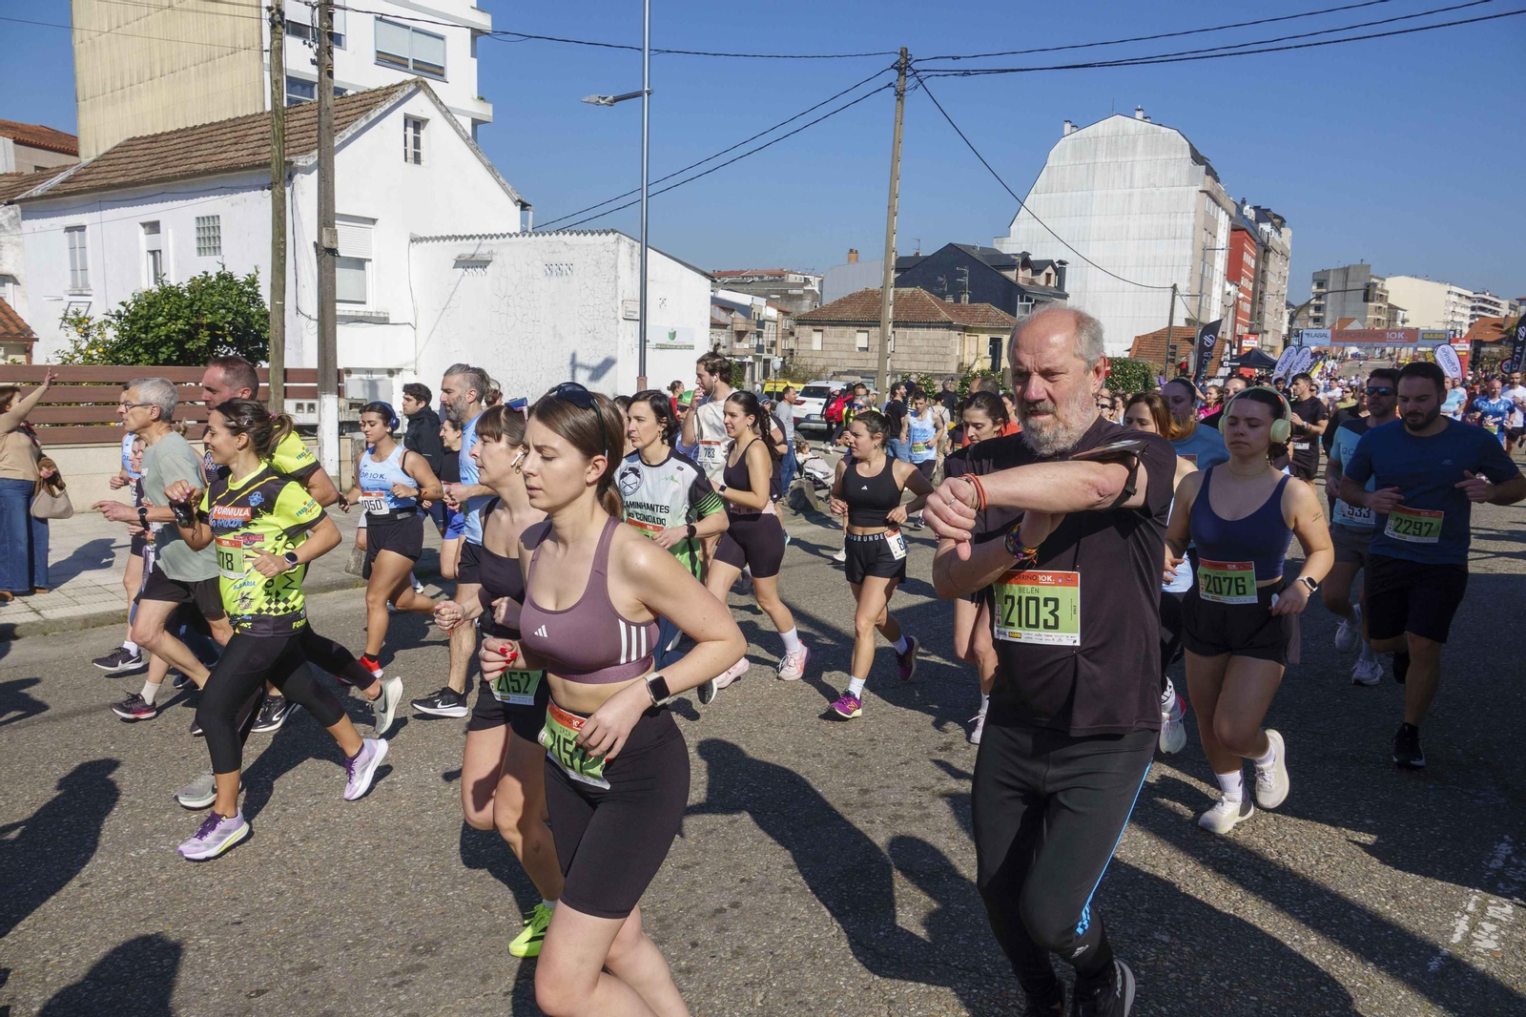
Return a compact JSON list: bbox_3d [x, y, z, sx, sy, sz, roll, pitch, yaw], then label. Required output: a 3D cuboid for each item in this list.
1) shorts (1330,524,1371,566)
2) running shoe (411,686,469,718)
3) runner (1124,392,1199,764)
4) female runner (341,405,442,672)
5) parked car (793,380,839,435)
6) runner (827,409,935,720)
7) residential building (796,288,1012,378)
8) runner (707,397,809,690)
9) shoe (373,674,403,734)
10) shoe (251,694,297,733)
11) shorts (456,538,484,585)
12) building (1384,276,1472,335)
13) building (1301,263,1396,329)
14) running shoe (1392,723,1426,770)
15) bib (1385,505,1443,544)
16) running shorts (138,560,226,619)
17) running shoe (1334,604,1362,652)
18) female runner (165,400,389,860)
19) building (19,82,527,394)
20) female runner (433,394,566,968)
[{"bbox_3d":[3.380,0.190,5.700,0.380,0.330,0.330,7,9,35],"label":"shorts"},{"bbox_3d":[-1.622,0.974,5.115,0.285,0.125,0.110,12,2,-31],"label":"running shoe"},{"bbox_3d":[1.581,0.308,4.170,0.520,1.600,0.720,7,10,40],"label":"runner"},{"bbox_3d":[-2.088,0.186,5.718,0.500,1.558,0.710,8,10,37],"label":"female runner"},{"bbox_3d":[2.130,-2.920,29.700,1.830,1.620,4.350,3,8,15],"label":"parked car"},{"bbox_3d":[0.585,0.285,5.200,0.520,1.600,0.680,7,9,35],"label":"runner"},{"bbox_3d":[9.066,-10.625,64.112,12.300,6.500,8.200,5,9,22],"label":"residential building"},{"bbox_3d":[-0.010,0.175,5.650,0.720,1.620,0.500,-5,10,-41],"label":"runner"},{"bbox_3d":[-1.669,0.874,4.520,0.105,0.285,0.125,8,-20,42],"label":"shoe"},{"bbox_3d":[-2.306,0.955,4.850,0.110,0.130,0.290,6,9,33],"label":"shoe"},{"bbox_3d":[-1.325,0.215,4.970,0.340,0.360,0.400,-6,10,-42],"label":"shorts"},{"bbox_3d":[185.400,-54.500,288.000,19.000,19.000,27.000,9,11,44],"label":"building"},{"bbox_3d":[145.744,-49.273,253.038,13.000,22.000,16.000,-4,9,-34],"label":"building"},{"bbox_3d":[2.888,1.061,4.541,0.113,0.122,0.290,7,9,32],"label":"running shoe"},{"bbox_3d":[2.688,0.069,4.200,0.197,0.147,0.022,13,31,27],"label":"bib"},{"bbox_3d":[-2.900,0.370,5.050,0.380,0.360,0.370,-5,10,-42],"label":"running shorts"},{"bbox_3d":[3.335,0.690,5.800,0.110,0.280,0.130,27,14,40],"label":"running shoe"},{"bbox_3d":[-1.704,0.415,3.618,0.500,1.563,0.800,8,10,37],"label":"female runner"},{"bbox_3d":[-12.295,-5.715,24.799,12.497,7.677,5.566,7,10,34],"label":"building"},{"bbox_3d":[-0.660,0.500,2.870,0.680,1.600,0.500,-6,10,-43],"label":"female runner"}]

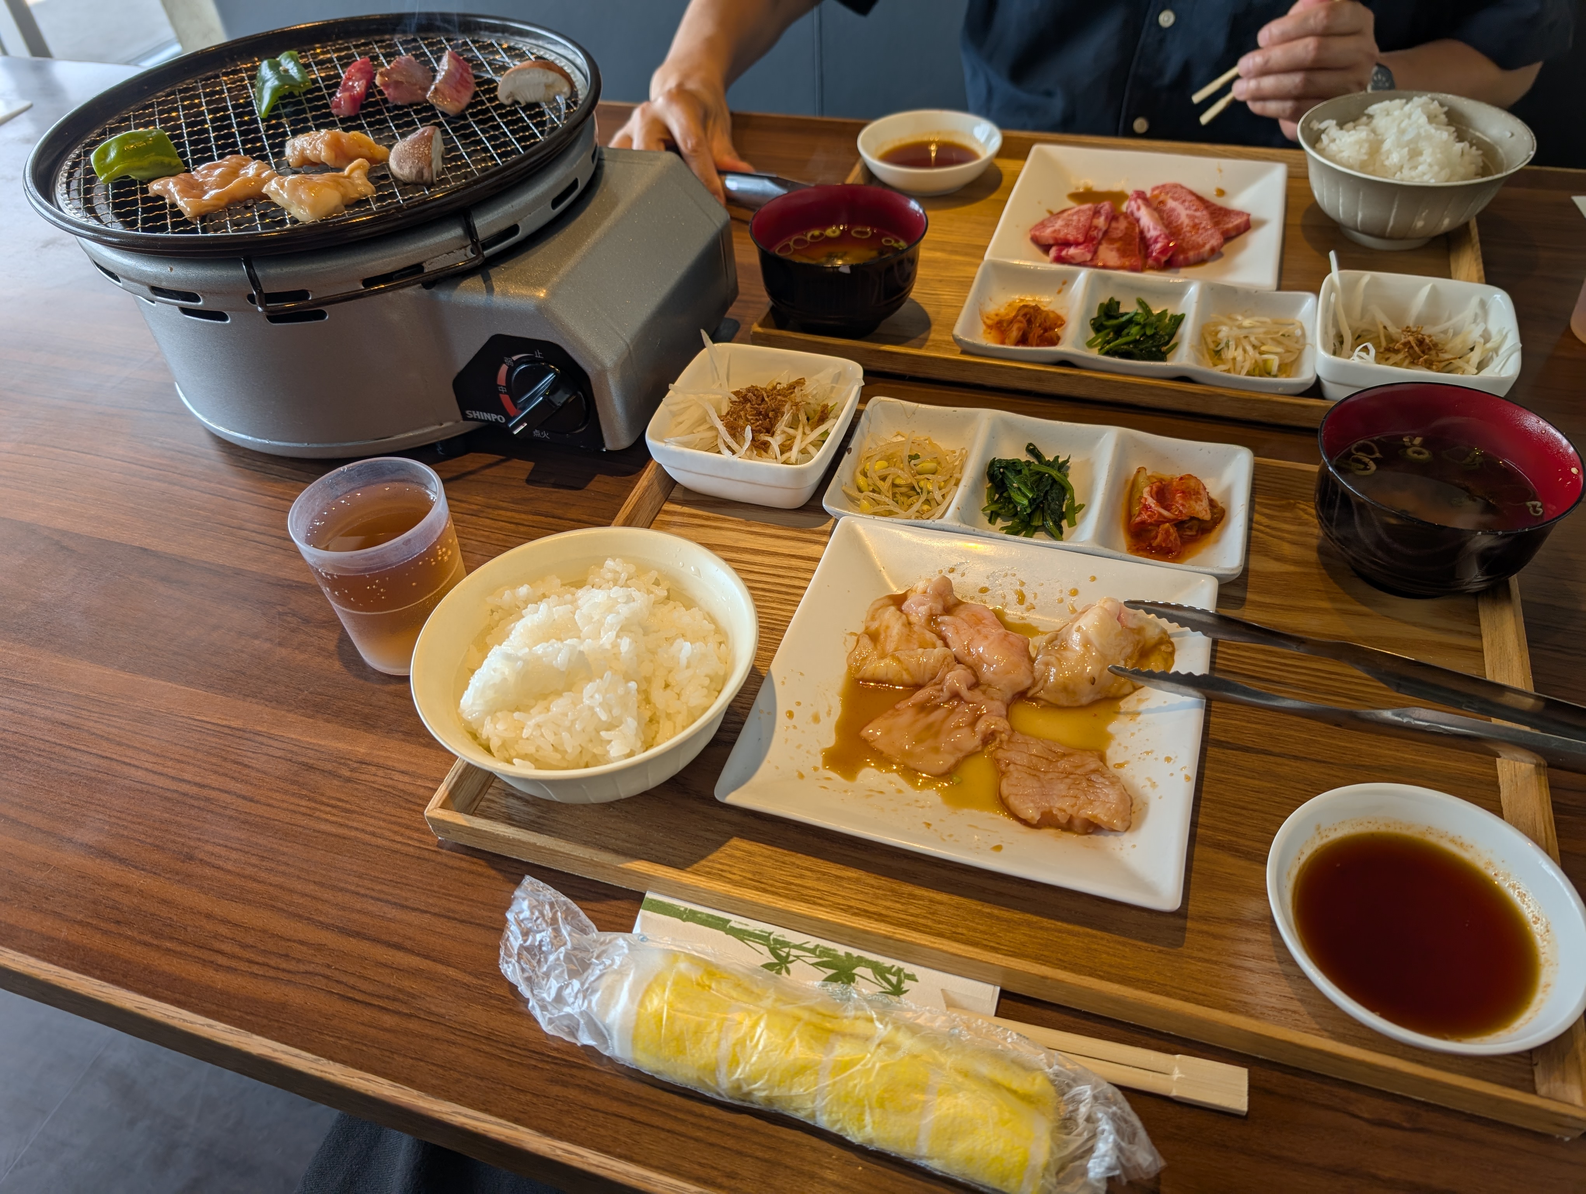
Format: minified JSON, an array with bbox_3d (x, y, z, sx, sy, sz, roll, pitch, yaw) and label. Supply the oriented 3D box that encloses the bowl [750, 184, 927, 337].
[{"bbox_3d":[0.033,-0.214,0.728,0.111,0.070,0.111,-3,46,3],"label":"bowl"}]

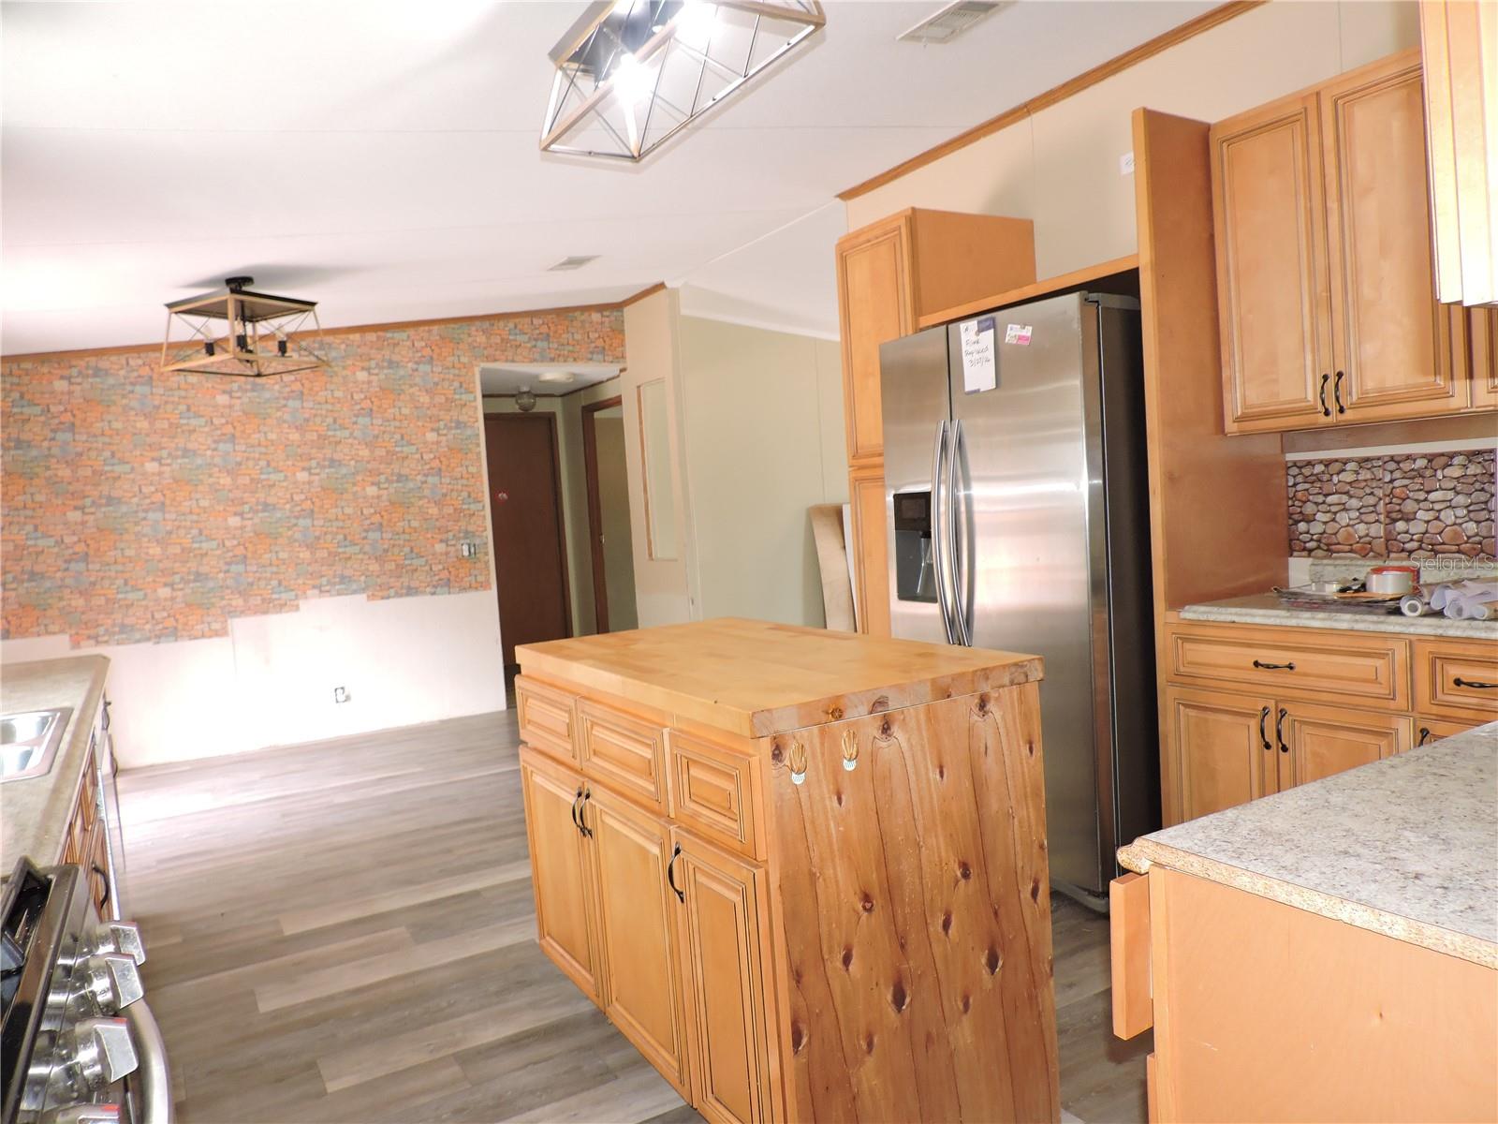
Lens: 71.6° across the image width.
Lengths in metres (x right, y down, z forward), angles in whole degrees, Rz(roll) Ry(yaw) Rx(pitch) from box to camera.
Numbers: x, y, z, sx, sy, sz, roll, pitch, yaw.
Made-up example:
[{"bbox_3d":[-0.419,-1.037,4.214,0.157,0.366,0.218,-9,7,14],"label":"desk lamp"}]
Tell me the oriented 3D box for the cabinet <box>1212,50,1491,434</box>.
[{"bbox_3d":[1.760,-0.863,2.935,0.345,0.926,0.738,-6,4,-32],"label":"cabinet"}]

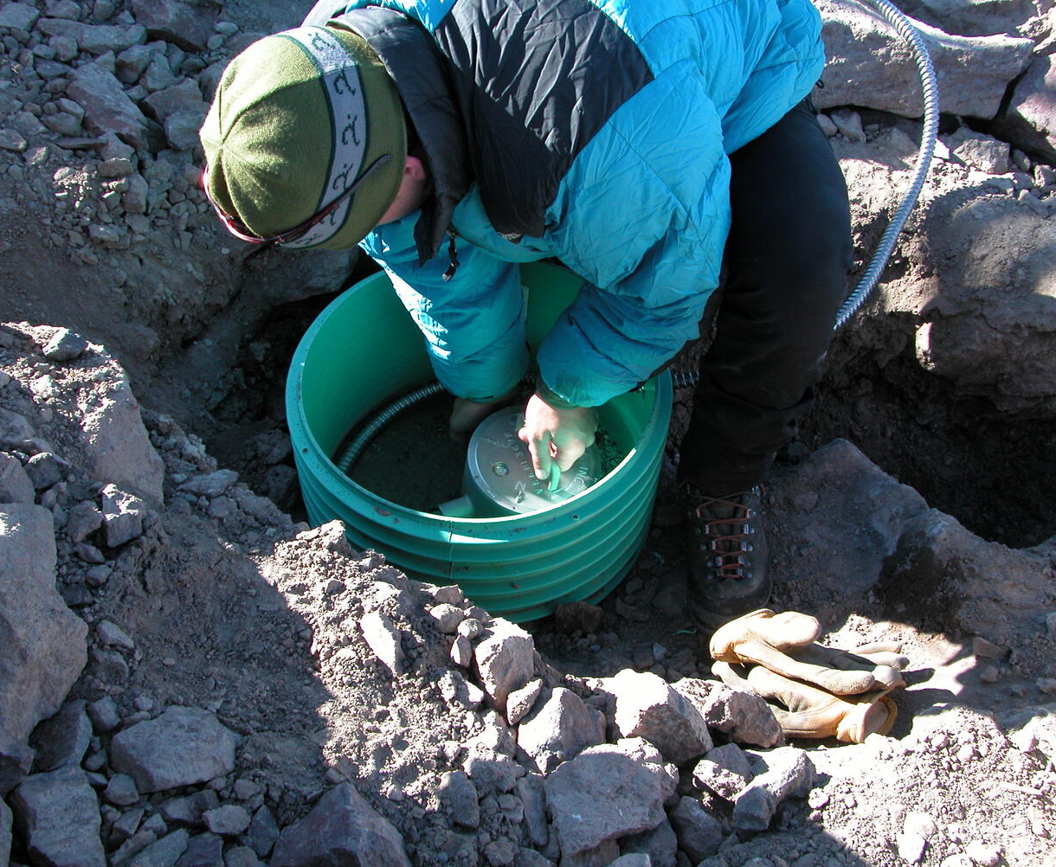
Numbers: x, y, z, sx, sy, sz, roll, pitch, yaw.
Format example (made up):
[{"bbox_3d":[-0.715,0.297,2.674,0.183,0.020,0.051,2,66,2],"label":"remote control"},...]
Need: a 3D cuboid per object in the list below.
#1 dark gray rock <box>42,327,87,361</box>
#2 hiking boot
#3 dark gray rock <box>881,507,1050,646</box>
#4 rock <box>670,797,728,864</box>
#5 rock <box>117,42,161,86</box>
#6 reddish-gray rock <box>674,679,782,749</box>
[{"bbox_3d":[-0.632,-0.122,1.594,0.056,0.034,0.041,-10,53,-9],"label":"dark gray rock"},{"bbox_3d":[0.267,0.096,1.578,0.110,0.160,0.290,0,52,0],"label":"hiking boot"},{"bbox_3d":[0.575,0.191,1.540,0.210,0.130,0.155,12,53,9],"label":"dark gray rock"},{"bbox_3d":[0.200,0.464,1.368,0.058,0.047,0.069,-14,53,-12],"label":"rock"},{"bbox_3d":[-0.689,-0.654,2.063,0.066,0.052,0.073,-23,56,-18],"label":"rock"},{"bbox_3d":[0.237,0.334,1.390,0.117,0.068,0.068,14,53,11],"label":"reddish-gray rock"}]

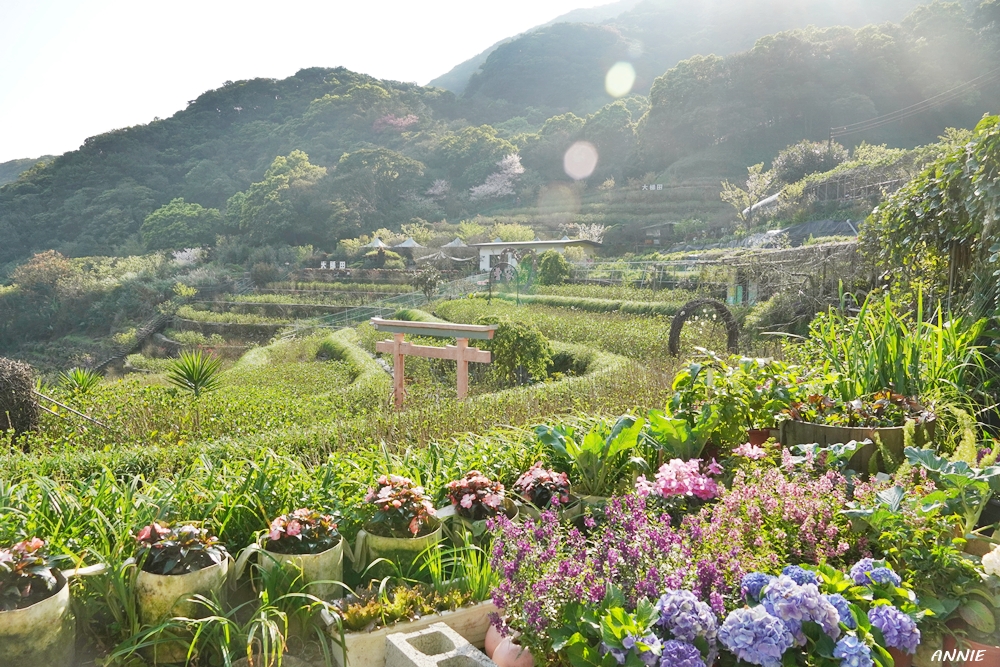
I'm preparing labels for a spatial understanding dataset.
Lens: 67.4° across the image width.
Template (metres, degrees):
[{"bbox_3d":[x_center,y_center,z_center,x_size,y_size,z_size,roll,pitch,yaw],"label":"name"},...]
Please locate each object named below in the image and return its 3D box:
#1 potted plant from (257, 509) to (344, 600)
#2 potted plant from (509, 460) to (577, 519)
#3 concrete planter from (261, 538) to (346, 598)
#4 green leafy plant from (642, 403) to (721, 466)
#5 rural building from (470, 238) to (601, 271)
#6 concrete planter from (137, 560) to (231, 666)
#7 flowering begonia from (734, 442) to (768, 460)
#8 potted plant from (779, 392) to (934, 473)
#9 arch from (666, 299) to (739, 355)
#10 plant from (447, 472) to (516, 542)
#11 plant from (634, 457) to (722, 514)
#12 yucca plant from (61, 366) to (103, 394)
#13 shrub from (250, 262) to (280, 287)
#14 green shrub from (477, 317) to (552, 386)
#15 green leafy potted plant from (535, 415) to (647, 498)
[{"bbox_3d":[-0.736,0.845,2.786,0.310,0.390,0.310,0,4,0],"label":"potted plant"},{"bbox_3d":[0.223,0.819,3.523,0.310,0.420,0.310,0,4,0],"label":"potted plant"},{"bbox_3d":[-0.709,0.881,2.680,0.310,0.300,0.310,-1,3,-15],"label":"concrete planter"},{"bbox_3d":[0.932,0.523,3.850,0.400,0.350,0.400,1,3,14],"label":"green leafy plant"},{"bbox_3d":[3.600,-7.277,70.700,11.800,2.900,5.400,3,5,37],"label":"rural building"},{"bbox_3d":[-1.138,0.951,2.691,0.310,0.310,0.310,0,4,0],"label":"concrete planter"},{"bbox_3d":[1.224,0.574,3.650,0.170,0.100,0.140,0,4,0],"label":"flowering begonia"},{"bbox_3d":[1.668,0.548,3.500,0.720,0.540,0.700,1,3,26],"label":"potted plant"},{"bbox_3d":[6.104,-0.075,22.500,2.150,1.980,0.360,1,3,15],"label":"arch"},{"bbox_3d":[-0.074,0.829,3.384,0.310,0.420,0.310,0,4,0],"label":"plant"},{"bbox_3d":[0.786,0.726,3.320,0.370,0.380,0.340,0,4,0],"label":"plant"},{"bbox_3d":[-10.905,1.248,19.500,1.150,0.820,1.100,0,4,0],"label":"yucca plant"},{"bbox_3d":[-19.383,-4.877,62.000,2.400,2.000,2.200,-1,3,-17],"label":"shrub"},{"bbox_3d":[0.396,0.519,20.500,2.050,1.950,2.000,0,3,1],"label":"green shrub"},{"bbox_3d":[0.422,0.574,3.500,0.520,0.400,0.480,0,3,7],"label":"green leafy potted plant"}]

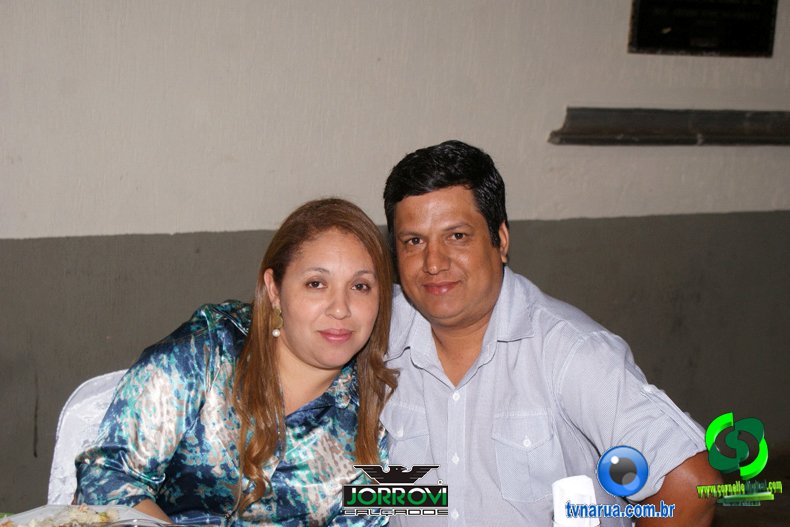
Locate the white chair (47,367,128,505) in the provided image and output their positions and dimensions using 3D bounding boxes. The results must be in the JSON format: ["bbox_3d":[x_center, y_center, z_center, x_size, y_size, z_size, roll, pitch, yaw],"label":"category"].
[{"bbox_3d":[-0.294,0.631,2.001,0.460,0.860,0.540,0,11,-18],"label":"white chair"}]

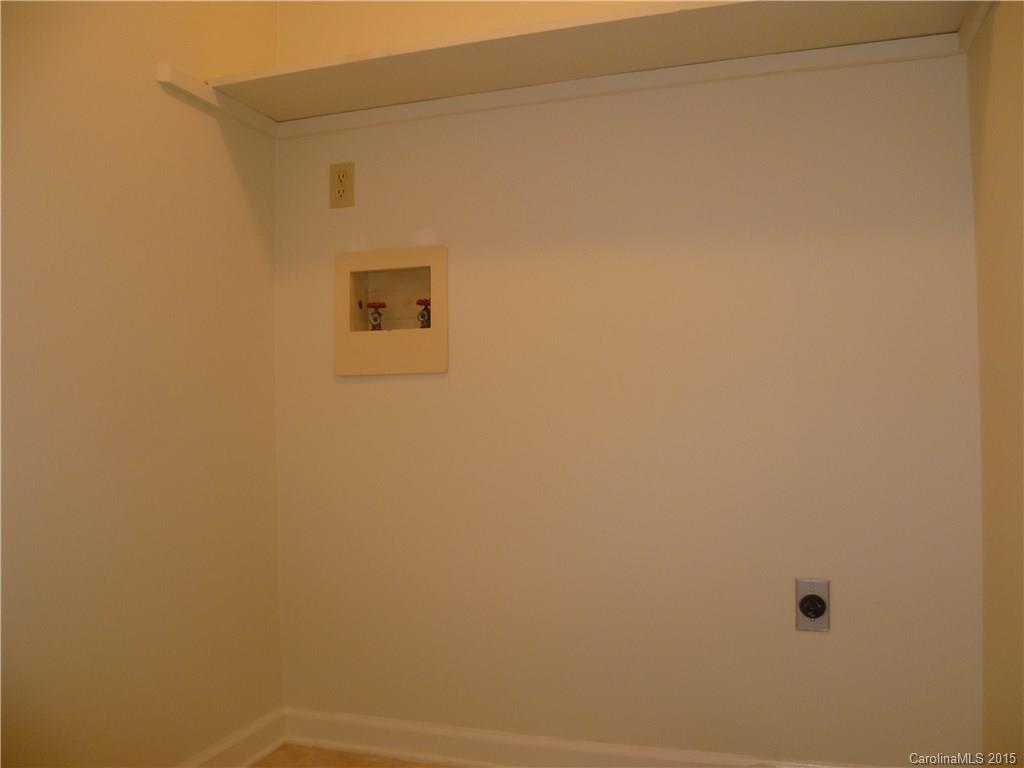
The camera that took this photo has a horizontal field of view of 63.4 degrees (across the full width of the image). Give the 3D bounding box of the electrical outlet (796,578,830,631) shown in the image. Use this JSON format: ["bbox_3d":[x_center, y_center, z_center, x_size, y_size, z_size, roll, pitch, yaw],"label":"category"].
[{"bbox_3d":[0.648,0.476,1.780,0.071,0.115,0.014,-1,-1,18],"label":"electrical outlet"}]

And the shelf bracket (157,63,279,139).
[{"bbox_3d":[-0.691,-0.673,1.993,0.022,0.042,0.441,-1,-1,18],"label":"shelf bracket"}]

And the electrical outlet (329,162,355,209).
[{"bbox_3d":[-0.437,-0.511,2.137,0.070,0.114,0.010,-1,-1,18],"label":"electrical outlet"}]

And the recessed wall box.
[{"bbox_3d":[-0.289,-0.180,2.131,0.310,0.310,0.095,-1,-1,18],"label":"recessed wall box"}]

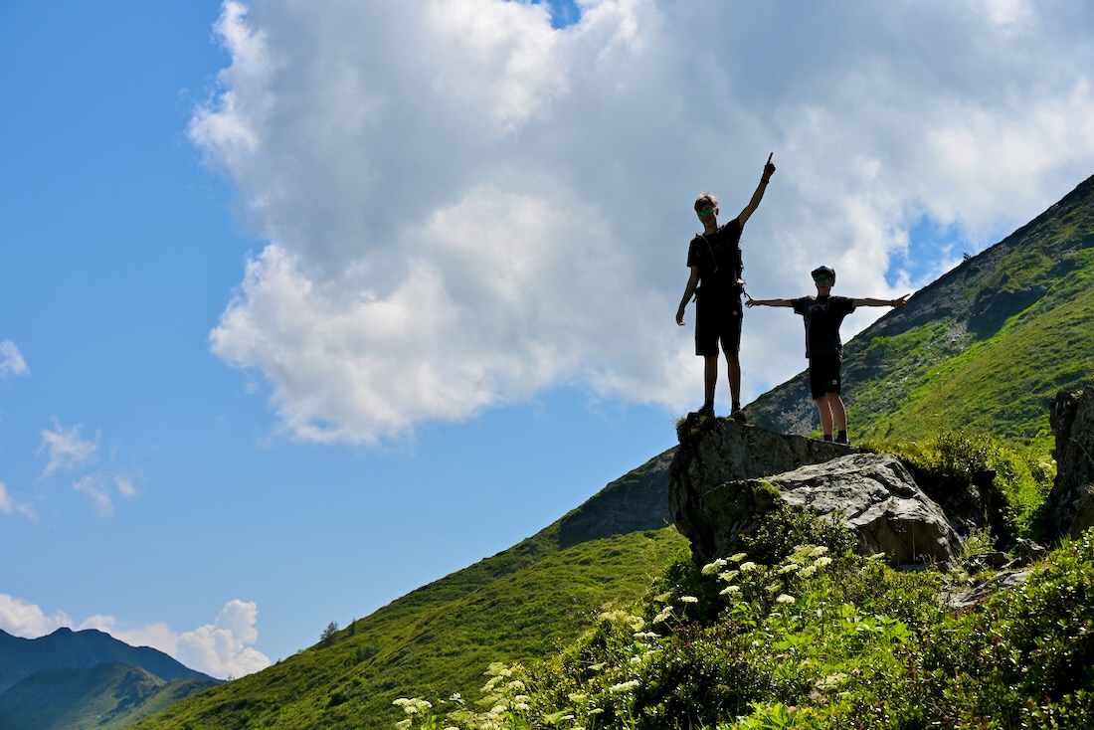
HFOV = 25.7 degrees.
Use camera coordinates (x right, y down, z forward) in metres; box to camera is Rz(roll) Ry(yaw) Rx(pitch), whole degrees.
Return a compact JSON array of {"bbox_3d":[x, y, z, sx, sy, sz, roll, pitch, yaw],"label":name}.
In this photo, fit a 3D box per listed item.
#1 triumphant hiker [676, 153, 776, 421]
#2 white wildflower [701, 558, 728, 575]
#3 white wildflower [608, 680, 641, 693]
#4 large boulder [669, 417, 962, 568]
[{"bbox_3d":[1.402,-0.602,18.750,0.740,2.060,0.480,-5,-10,25],"label":"triumphant hiker"},{"bbox_3d":[1.061,1.275,15.200,0.170,0.100,0.150,-1,-9,0],"label":"white wildflower"},{"bbox_3d":[0.410,1.683,12.600,0.160,0.065,0.150,-1,-9,0],"label":"white wildflower"},{"bbox_3d":[2.054,1.017,18.400,2.250,1.200,2.000,-2,-9,6],"label":"large boulder"}]

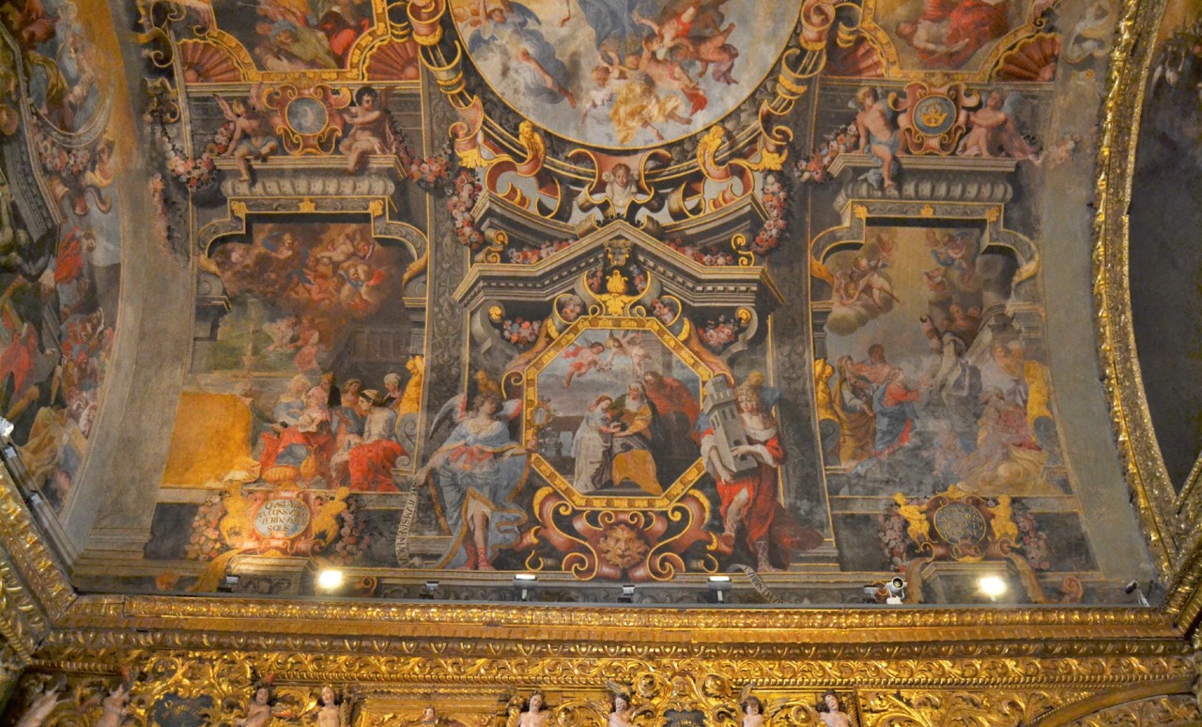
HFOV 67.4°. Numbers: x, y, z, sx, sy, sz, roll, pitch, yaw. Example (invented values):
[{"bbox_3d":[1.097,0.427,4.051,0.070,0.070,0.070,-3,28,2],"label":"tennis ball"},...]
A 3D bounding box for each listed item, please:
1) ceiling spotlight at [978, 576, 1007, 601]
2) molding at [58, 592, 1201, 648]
[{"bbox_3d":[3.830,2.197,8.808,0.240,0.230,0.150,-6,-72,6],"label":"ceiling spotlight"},{"bbox_3d":[0.072,2.507,8.560,10.550,0.310,0.340,0,-53,1],"label":"molding"}]

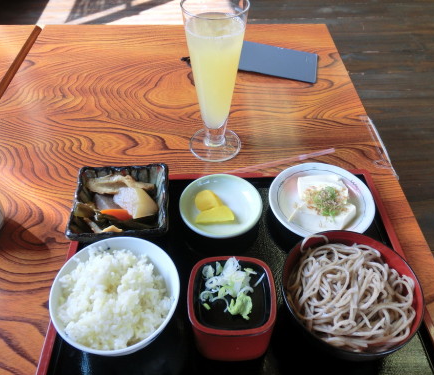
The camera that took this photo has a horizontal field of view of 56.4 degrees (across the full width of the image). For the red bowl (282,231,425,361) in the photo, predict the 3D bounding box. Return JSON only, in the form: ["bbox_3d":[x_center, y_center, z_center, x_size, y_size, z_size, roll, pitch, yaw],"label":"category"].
[{"bbox_3d":[0.131,0.118,0.417,0.132,0.066,0.132,1,47,0],"label":"red bowl"}]

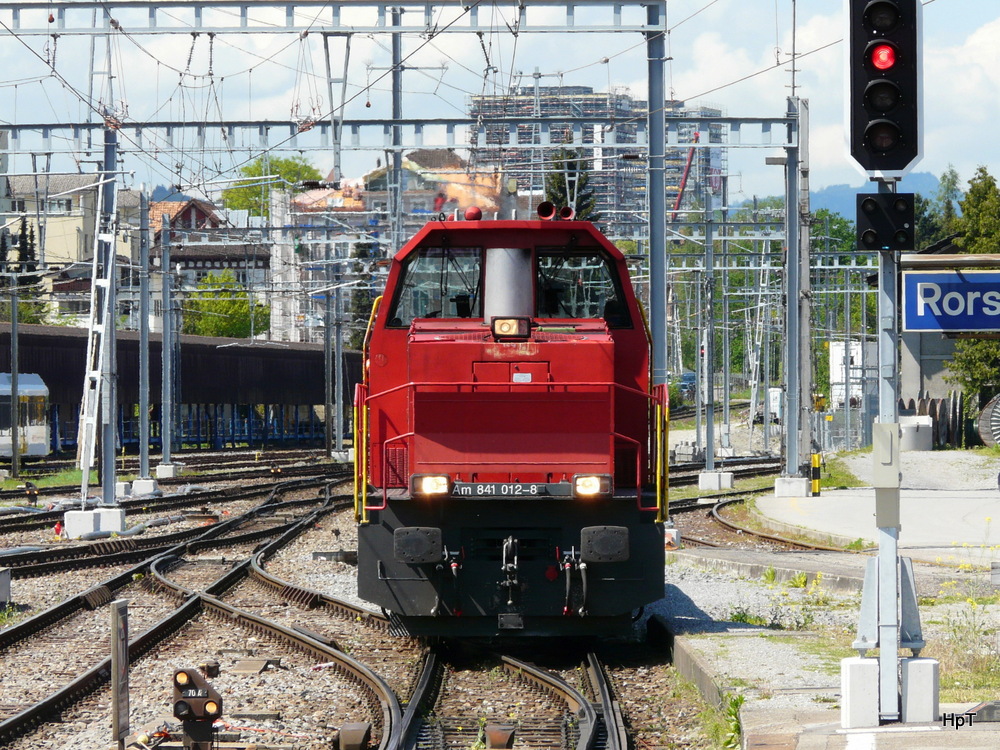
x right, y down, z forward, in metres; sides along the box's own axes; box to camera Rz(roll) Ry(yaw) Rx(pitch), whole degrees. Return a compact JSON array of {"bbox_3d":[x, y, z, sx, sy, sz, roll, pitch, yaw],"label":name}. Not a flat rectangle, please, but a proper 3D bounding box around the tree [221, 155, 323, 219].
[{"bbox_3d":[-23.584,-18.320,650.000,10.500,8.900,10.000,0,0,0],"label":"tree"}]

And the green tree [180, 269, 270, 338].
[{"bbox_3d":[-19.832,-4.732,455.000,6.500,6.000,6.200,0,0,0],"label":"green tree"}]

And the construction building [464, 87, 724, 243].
[{"bbox_3d":[21.597,-46.849,1395.000,51.000,35.500,30.000,0,0,14],"label":"construction building"}]

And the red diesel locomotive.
[{"bbox_3d":[0.100,0.490,65.900,3.000,4.350,14.200,0,0,0],"label":"red diesel locomotive"}]

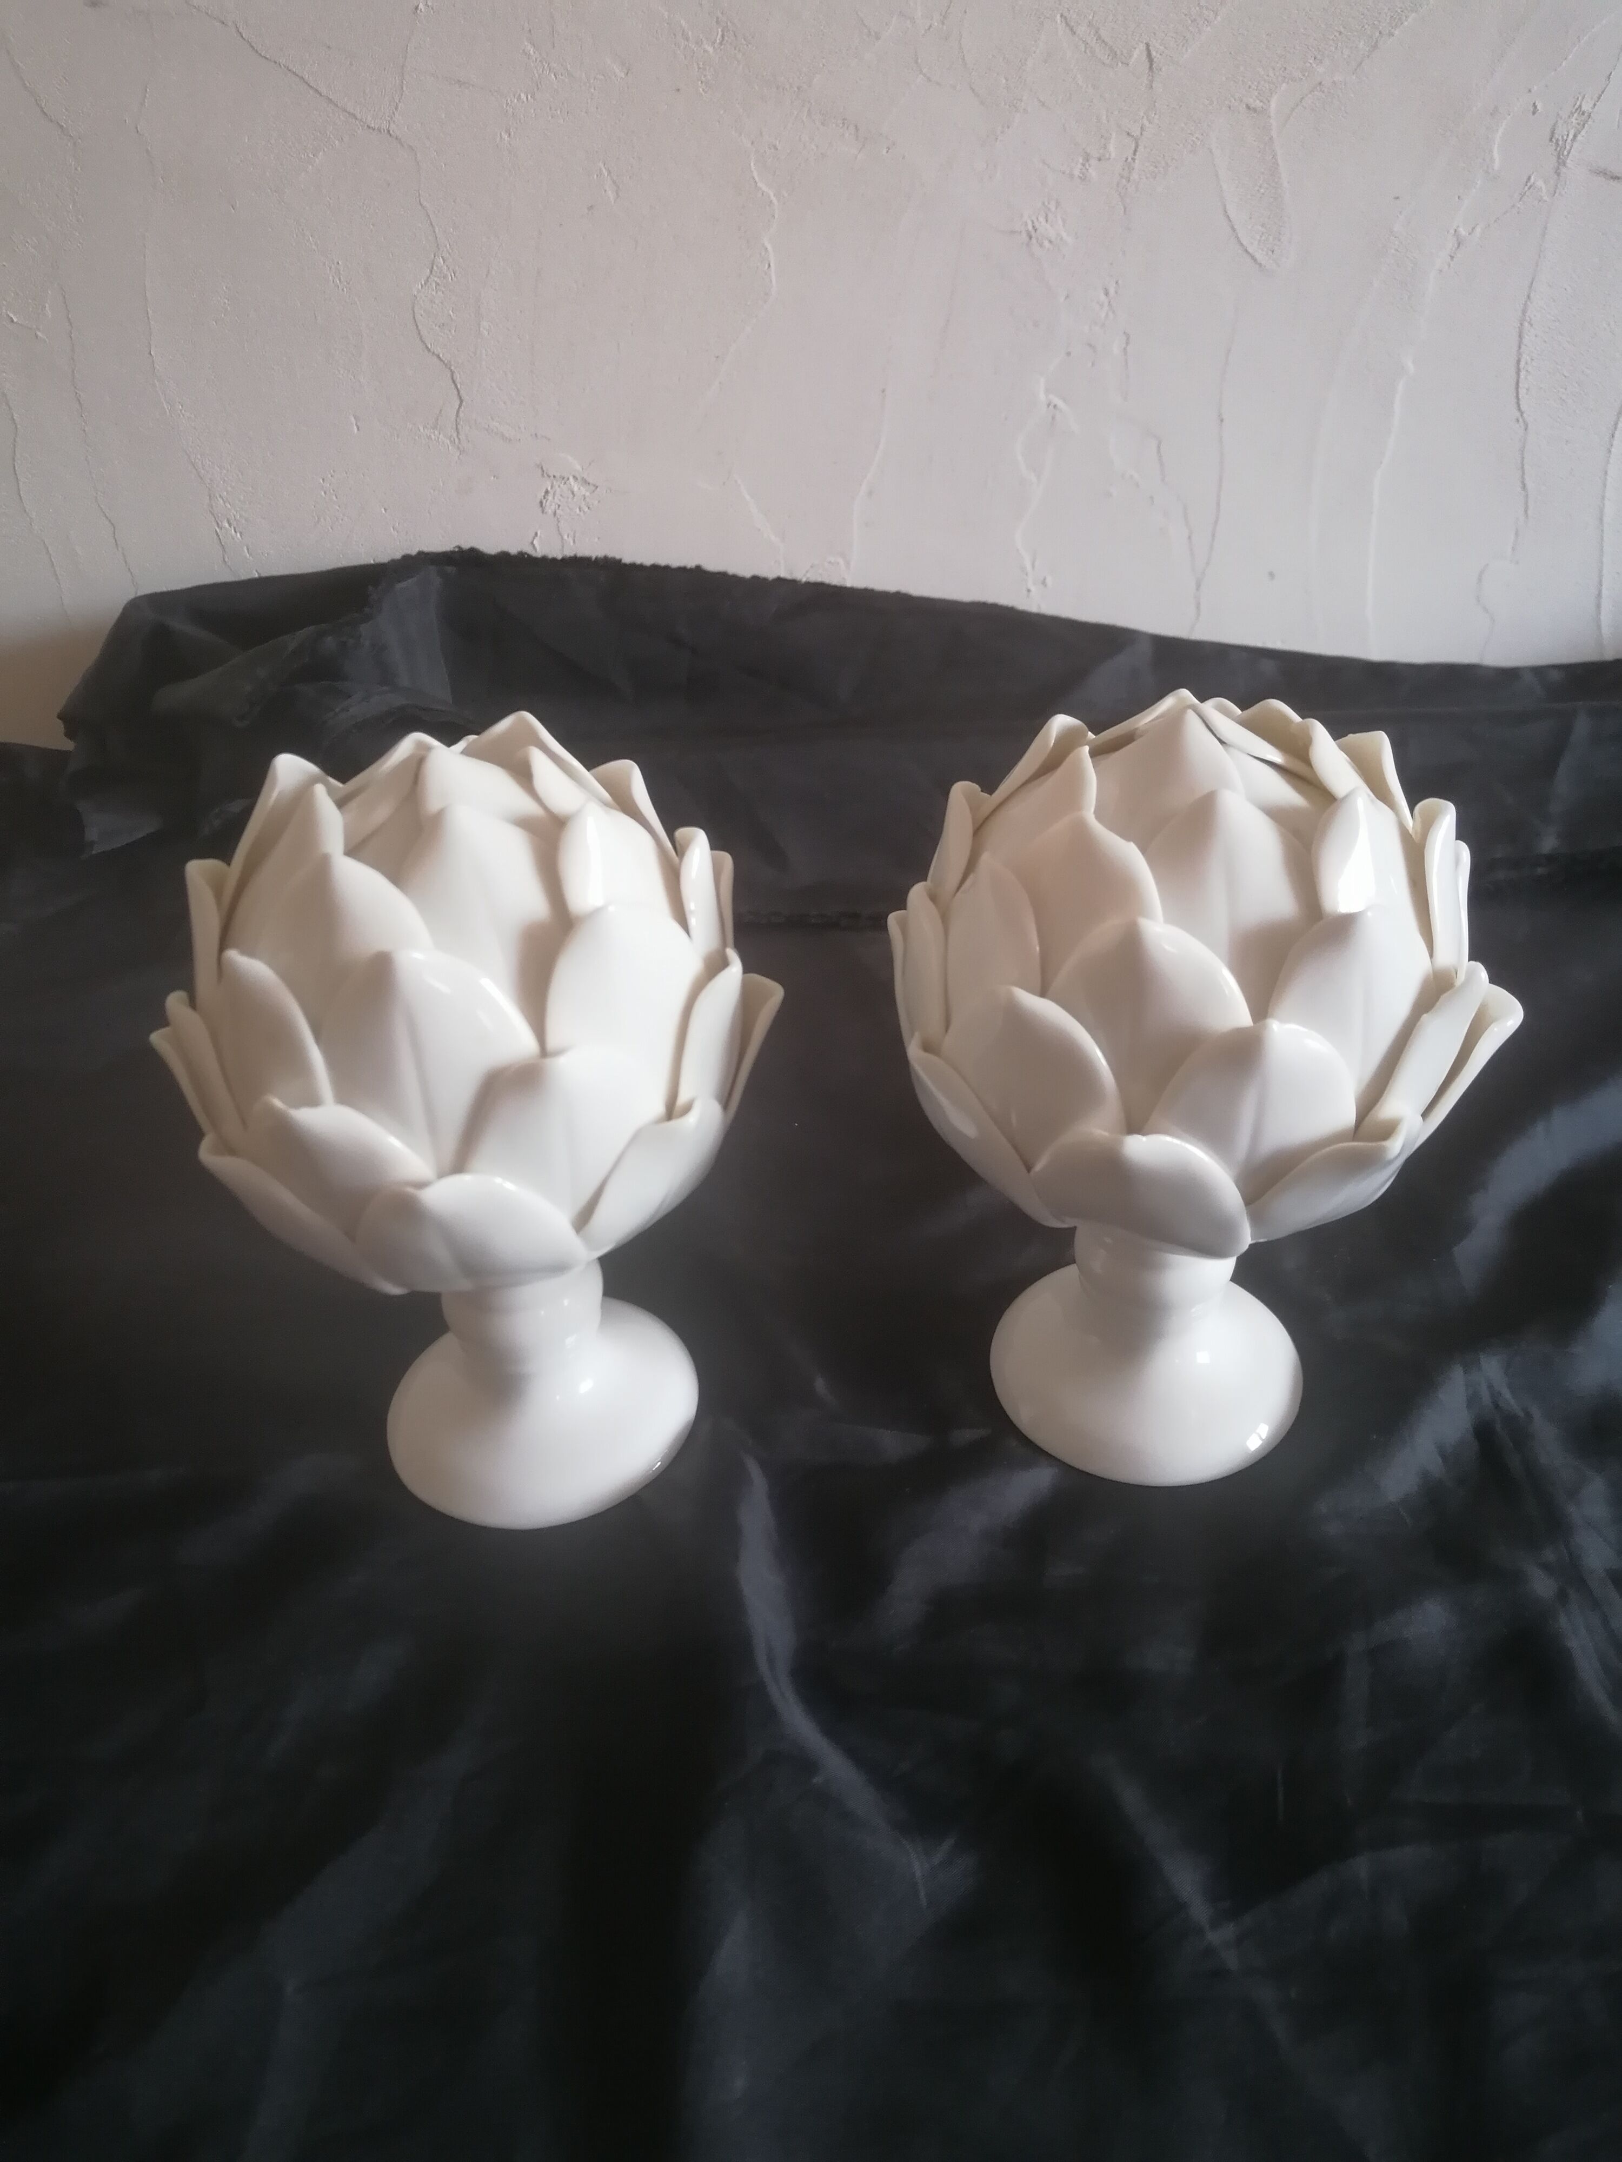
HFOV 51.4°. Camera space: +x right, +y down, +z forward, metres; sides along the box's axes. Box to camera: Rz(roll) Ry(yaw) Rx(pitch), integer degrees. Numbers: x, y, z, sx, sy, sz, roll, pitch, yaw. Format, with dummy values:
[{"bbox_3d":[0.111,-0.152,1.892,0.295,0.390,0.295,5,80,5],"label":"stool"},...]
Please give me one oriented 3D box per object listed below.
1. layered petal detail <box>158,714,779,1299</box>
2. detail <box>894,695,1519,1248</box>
[{"bbox_3d":[-0.093,-0.019,0.463,0.167,0.142,0.167,-3,36,0],"label":"layered petal detail"},{"bbox_3d":[0.105,-0.031,0.466,0.167,0.142,0.167,-3,36,0],"label":"detail"}]

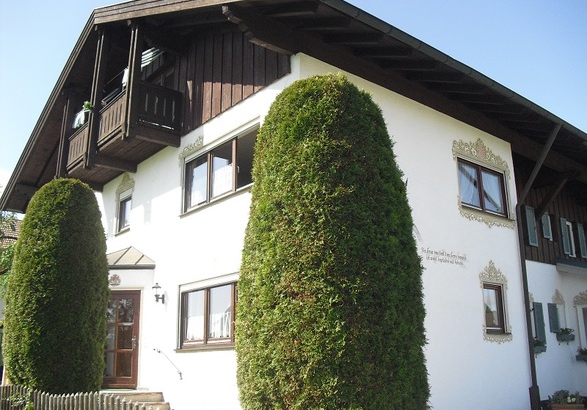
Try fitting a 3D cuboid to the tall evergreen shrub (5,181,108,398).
[{"bbox_3d":[-4.470,1.865,11.406,1.820,4.650,1.820,13,-19,-38],"label":"tall evergreen shrub"}]

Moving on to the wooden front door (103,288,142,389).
[{"bbox_3d":[-3.831,2.891,13.179,1.020,2.080,0.100,-1,-15,5],"label":"wooden front door"}]

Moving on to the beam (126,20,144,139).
[{"bbox_3d":[-3.407,-2.725,13.204,0.180,2.720,0.180,13,-19,-38],"label":"beam"}]

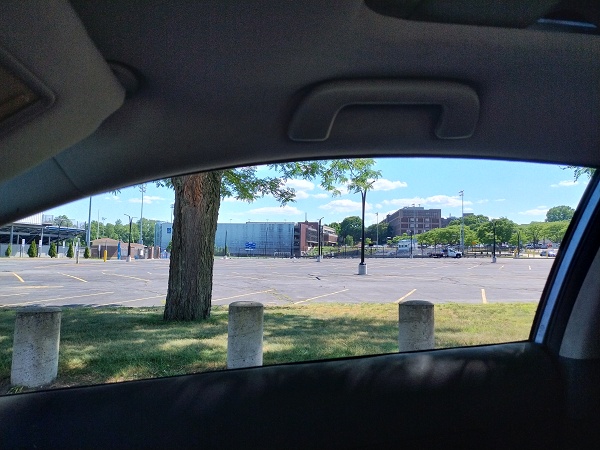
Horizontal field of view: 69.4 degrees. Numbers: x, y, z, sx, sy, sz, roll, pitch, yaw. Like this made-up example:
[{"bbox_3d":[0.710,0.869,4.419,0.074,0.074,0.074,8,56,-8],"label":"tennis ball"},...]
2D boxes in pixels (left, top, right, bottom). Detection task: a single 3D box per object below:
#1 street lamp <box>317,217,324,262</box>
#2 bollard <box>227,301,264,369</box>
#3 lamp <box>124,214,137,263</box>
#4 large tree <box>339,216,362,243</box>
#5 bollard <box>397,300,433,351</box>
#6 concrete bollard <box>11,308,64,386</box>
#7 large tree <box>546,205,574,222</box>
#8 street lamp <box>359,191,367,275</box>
[{"bbox_3d":[3.006,2.229,64.349,1.200,6.600,0.600,1,-3,-13],"label":"street lamp"},{"bbox_3d":[-0.507,1.058,4.077,0.330,0.610,0.330,1,-3,-13],"label":"bollard"},{"bbox_3d":[-23.577,1.856,60.022,1.500,6.600,0.600,1,-3,-13],"label":"lamp"},{"bbox_3d":[22.144,3.070,190.000,12.000,14.000,12.000,1,-3,0],"label":"large tree"},{"bbox_3d":[1.192,1.083,4.418,0.330,0.610,0.330,1,-3,-13],"label":"bollard"},{"bbox_3d":[-2.223,1.017,3.669,0.330,0.610,0.330,1,-3,-13],"label":"concrete bollard"},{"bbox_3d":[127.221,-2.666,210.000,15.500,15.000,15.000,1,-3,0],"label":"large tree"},{"bbox_3d":[4.492,0.228,30.714,1.500,6.600,0.600,1,-3,-13],"label":"street lamp"}]

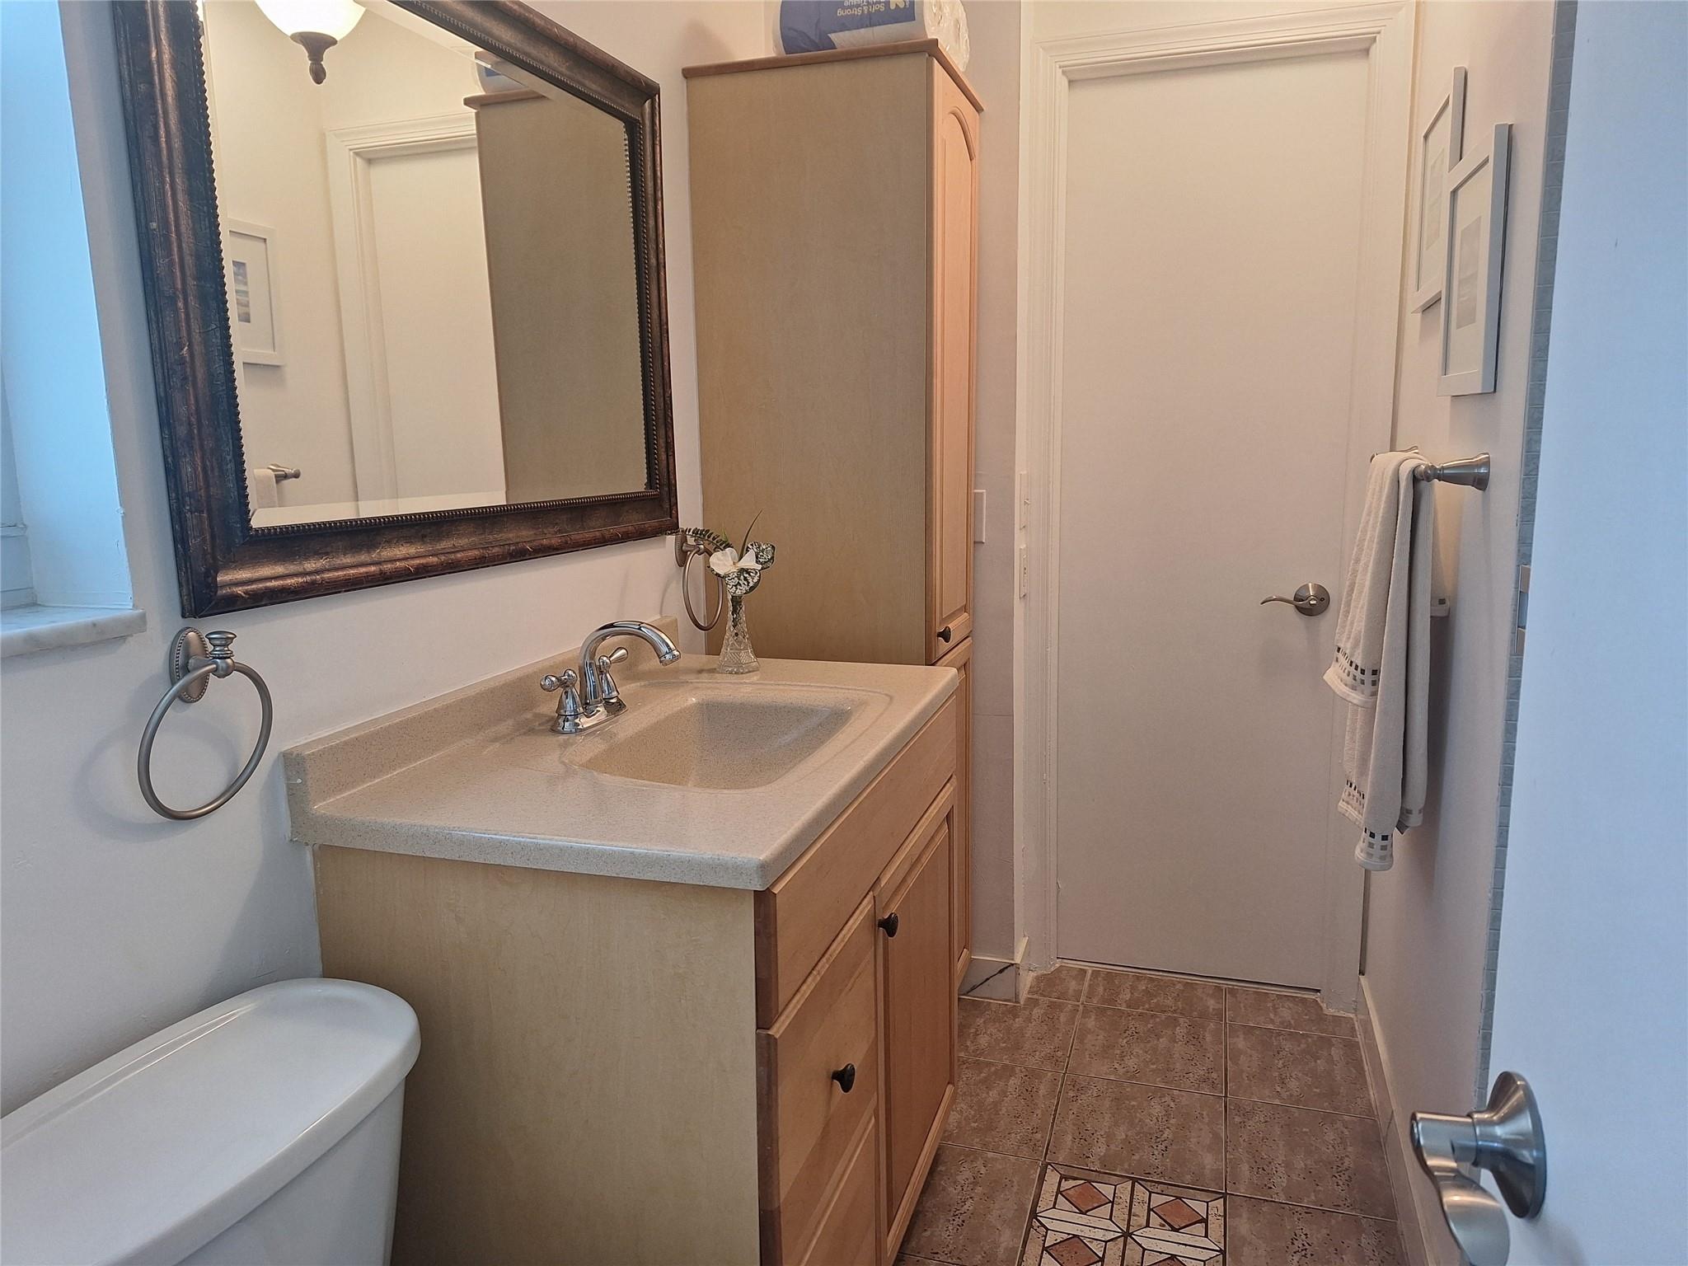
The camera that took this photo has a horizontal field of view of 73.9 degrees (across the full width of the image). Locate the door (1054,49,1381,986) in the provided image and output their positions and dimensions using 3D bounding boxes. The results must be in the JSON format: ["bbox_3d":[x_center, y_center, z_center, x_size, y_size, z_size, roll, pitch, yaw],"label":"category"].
[{"bbox_3d":[0.796,-0.191,2.526,0.610,2.030,0.045,2,10,18],"label":"door"}]

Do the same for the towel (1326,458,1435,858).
[{"bbox_3d":[0.818,0.026,1.716,0.115,0.600,0.350,2,10,18],"label":"towel"}]

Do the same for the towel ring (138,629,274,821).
[{"bbox_3d":[-0.593,0.086,1.044,0.062,0.182,0.153,2,9,17],"label":"towel ring"}]

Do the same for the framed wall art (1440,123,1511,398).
[{"bbox_3d":[0.855,-0.488,1.527,0.020,0.325,0.310,2,10,18],"label":"framed wall art"}]

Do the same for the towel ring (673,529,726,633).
[{"bbox_3d":[-0.281,-0.095,2.044,0.066,0.186,0.153,2,9,17],"label":"towel ring"}]

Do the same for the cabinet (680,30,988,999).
[{"bbox_3d":[0.012,-0.075,2.282,0.475,1.920,0.385,2,10,18],"label":"cabinet"}]

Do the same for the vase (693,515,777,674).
[{"bbox_3d":[-0.188,-0.067,1.932,0.140,0.265,0.110,2,10,18],"label":"vase"}]

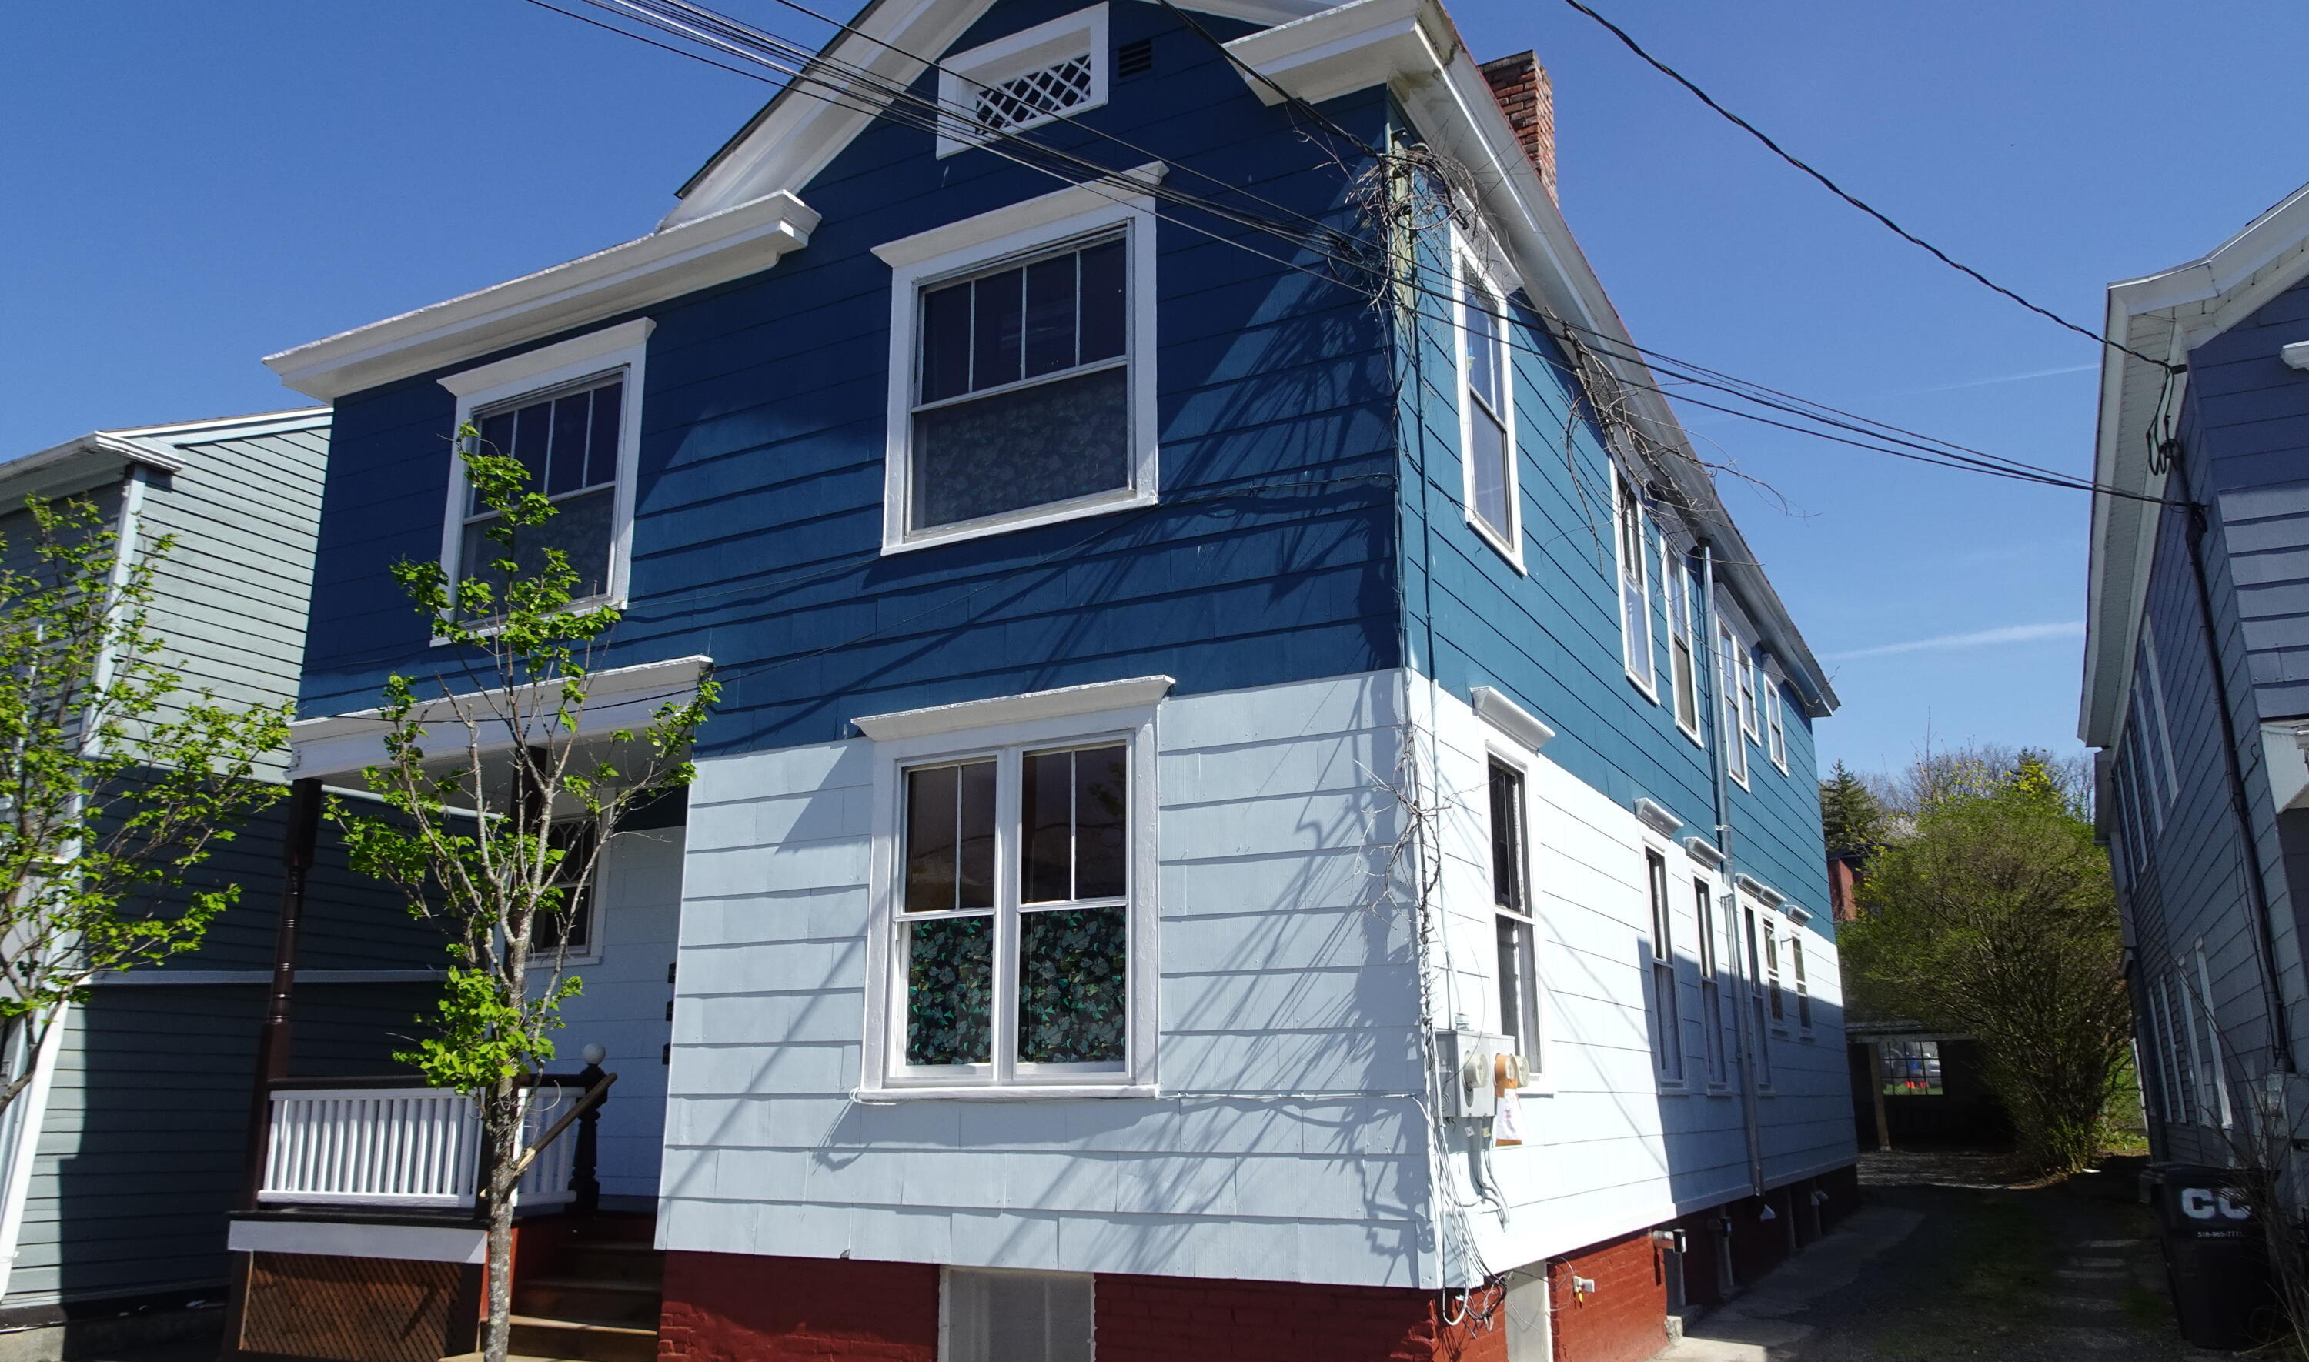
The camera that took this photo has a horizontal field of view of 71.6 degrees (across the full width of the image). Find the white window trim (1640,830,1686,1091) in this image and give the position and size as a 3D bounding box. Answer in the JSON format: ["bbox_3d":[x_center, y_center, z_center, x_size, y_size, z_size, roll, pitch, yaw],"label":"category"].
[{"bbox_3d":[3.645,2.007,11.374,0.120,1.830,0.960,-8,-17,28],"label":"white window trim"}]

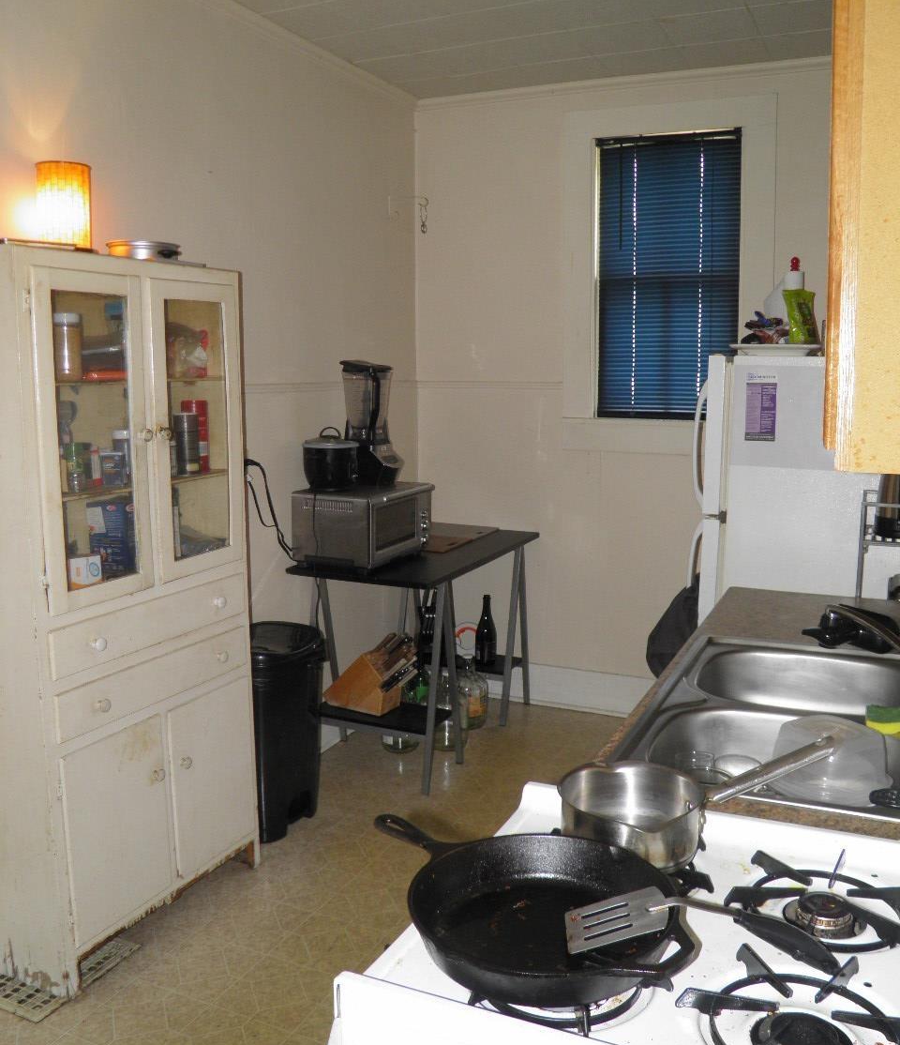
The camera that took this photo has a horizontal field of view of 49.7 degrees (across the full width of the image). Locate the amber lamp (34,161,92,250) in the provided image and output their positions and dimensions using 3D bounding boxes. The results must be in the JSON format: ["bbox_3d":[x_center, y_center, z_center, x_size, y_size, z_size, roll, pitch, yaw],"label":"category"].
[{"bbox_3d":[-0.905,-0.729,2.275,0.130,0.216,0.130,4,10,24],"label":"amber lamp"}]

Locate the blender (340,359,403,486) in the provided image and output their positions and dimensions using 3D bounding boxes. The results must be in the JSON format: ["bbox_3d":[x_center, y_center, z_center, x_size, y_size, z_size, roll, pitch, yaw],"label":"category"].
[{"bbox_3d":[-0.292,-0.361,3.591,0.210,0.455,0.180,6,11,32],"label":"blender"}]

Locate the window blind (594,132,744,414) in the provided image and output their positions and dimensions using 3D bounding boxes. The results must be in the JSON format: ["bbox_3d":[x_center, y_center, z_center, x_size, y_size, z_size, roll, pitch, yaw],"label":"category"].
[{"bbox_3d":[0.851,-0.962,3.845,0.541,1.102,0.040,4,10,24],"label":"window blind"}]

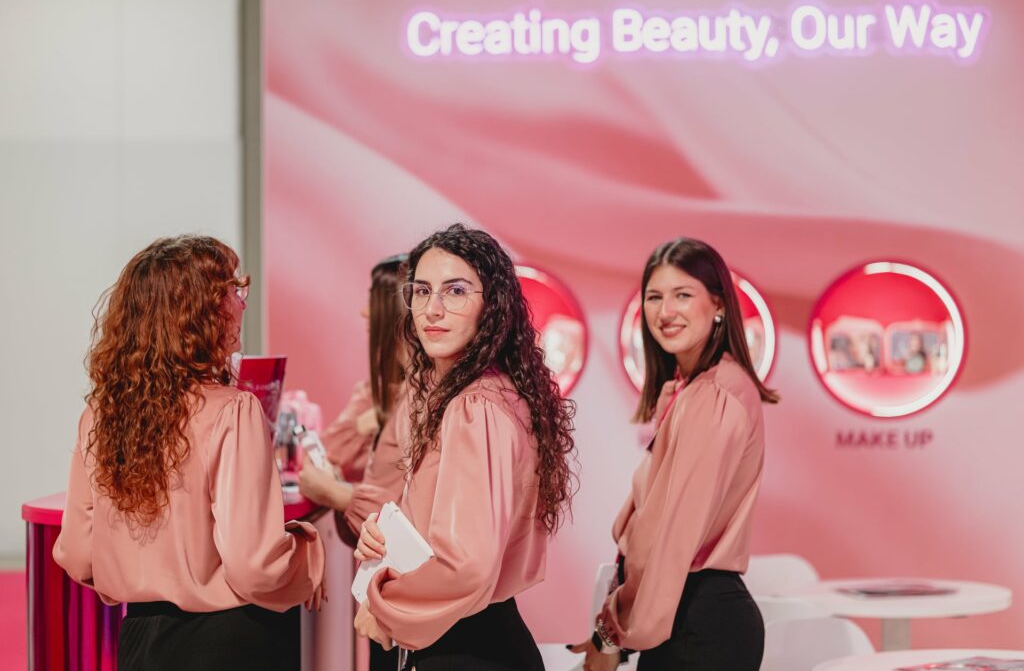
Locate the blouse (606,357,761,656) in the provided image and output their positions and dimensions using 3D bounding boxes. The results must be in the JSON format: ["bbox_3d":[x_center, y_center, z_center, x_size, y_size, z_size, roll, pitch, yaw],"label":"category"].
[{"bbox_3d":[0.339,0.330,4.220,0.310,0.570,0.410,0,-2,-12],"label":"blouse"}]

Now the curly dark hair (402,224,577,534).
[{"bbox_3d":[-0.040,0.078,3.780,0.260,0.550,0.270,-1,-2,22],"label":"curly dark hair"}]

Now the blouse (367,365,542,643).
[{"bbox_3d":[-0.098,0.312,3.780,0.310,0.480,0.420,0,-2,-5],"label":"blouse"}]

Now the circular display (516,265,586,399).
[{"bbox_3d":[-0.006,0.024,8.450,0.620,0.620,0.100,0,-2,-1],"label":"circular display"}]

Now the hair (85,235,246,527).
[{"bbox_3d":[-0.622,0.081,3.830,0.270,0.520,0.250,-1,-2,37],"label":"hair"}]

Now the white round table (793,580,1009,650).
[{"bbox_3d":[1.291,1.224,7.188,0.790,0.740,0.790,0,-2,0],"label":"white round table"}]

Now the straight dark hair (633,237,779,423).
[{"bbox_3d":[0.383,-0.012,4.220,0.240,0.365,0.230,-1,-2,25],"label":"straight dark hair"}]

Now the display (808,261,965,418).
[{"bbox_3d":[1.483,0.016,8.450,0.620,0.620,0.100,0,-2,-1],"label":"display"}]

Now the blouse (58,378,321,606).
[{"bbox_3d":[-0.582,0.294,3.850,0.440,0.410,0.310,-1,-2,27],"label":"blouse"}]

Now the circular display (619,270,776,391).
[{"bbox_3d":[0.735,0.016,8.450,0.620,0.620,0.100,0,-2,-1],"label":"circular display"}]

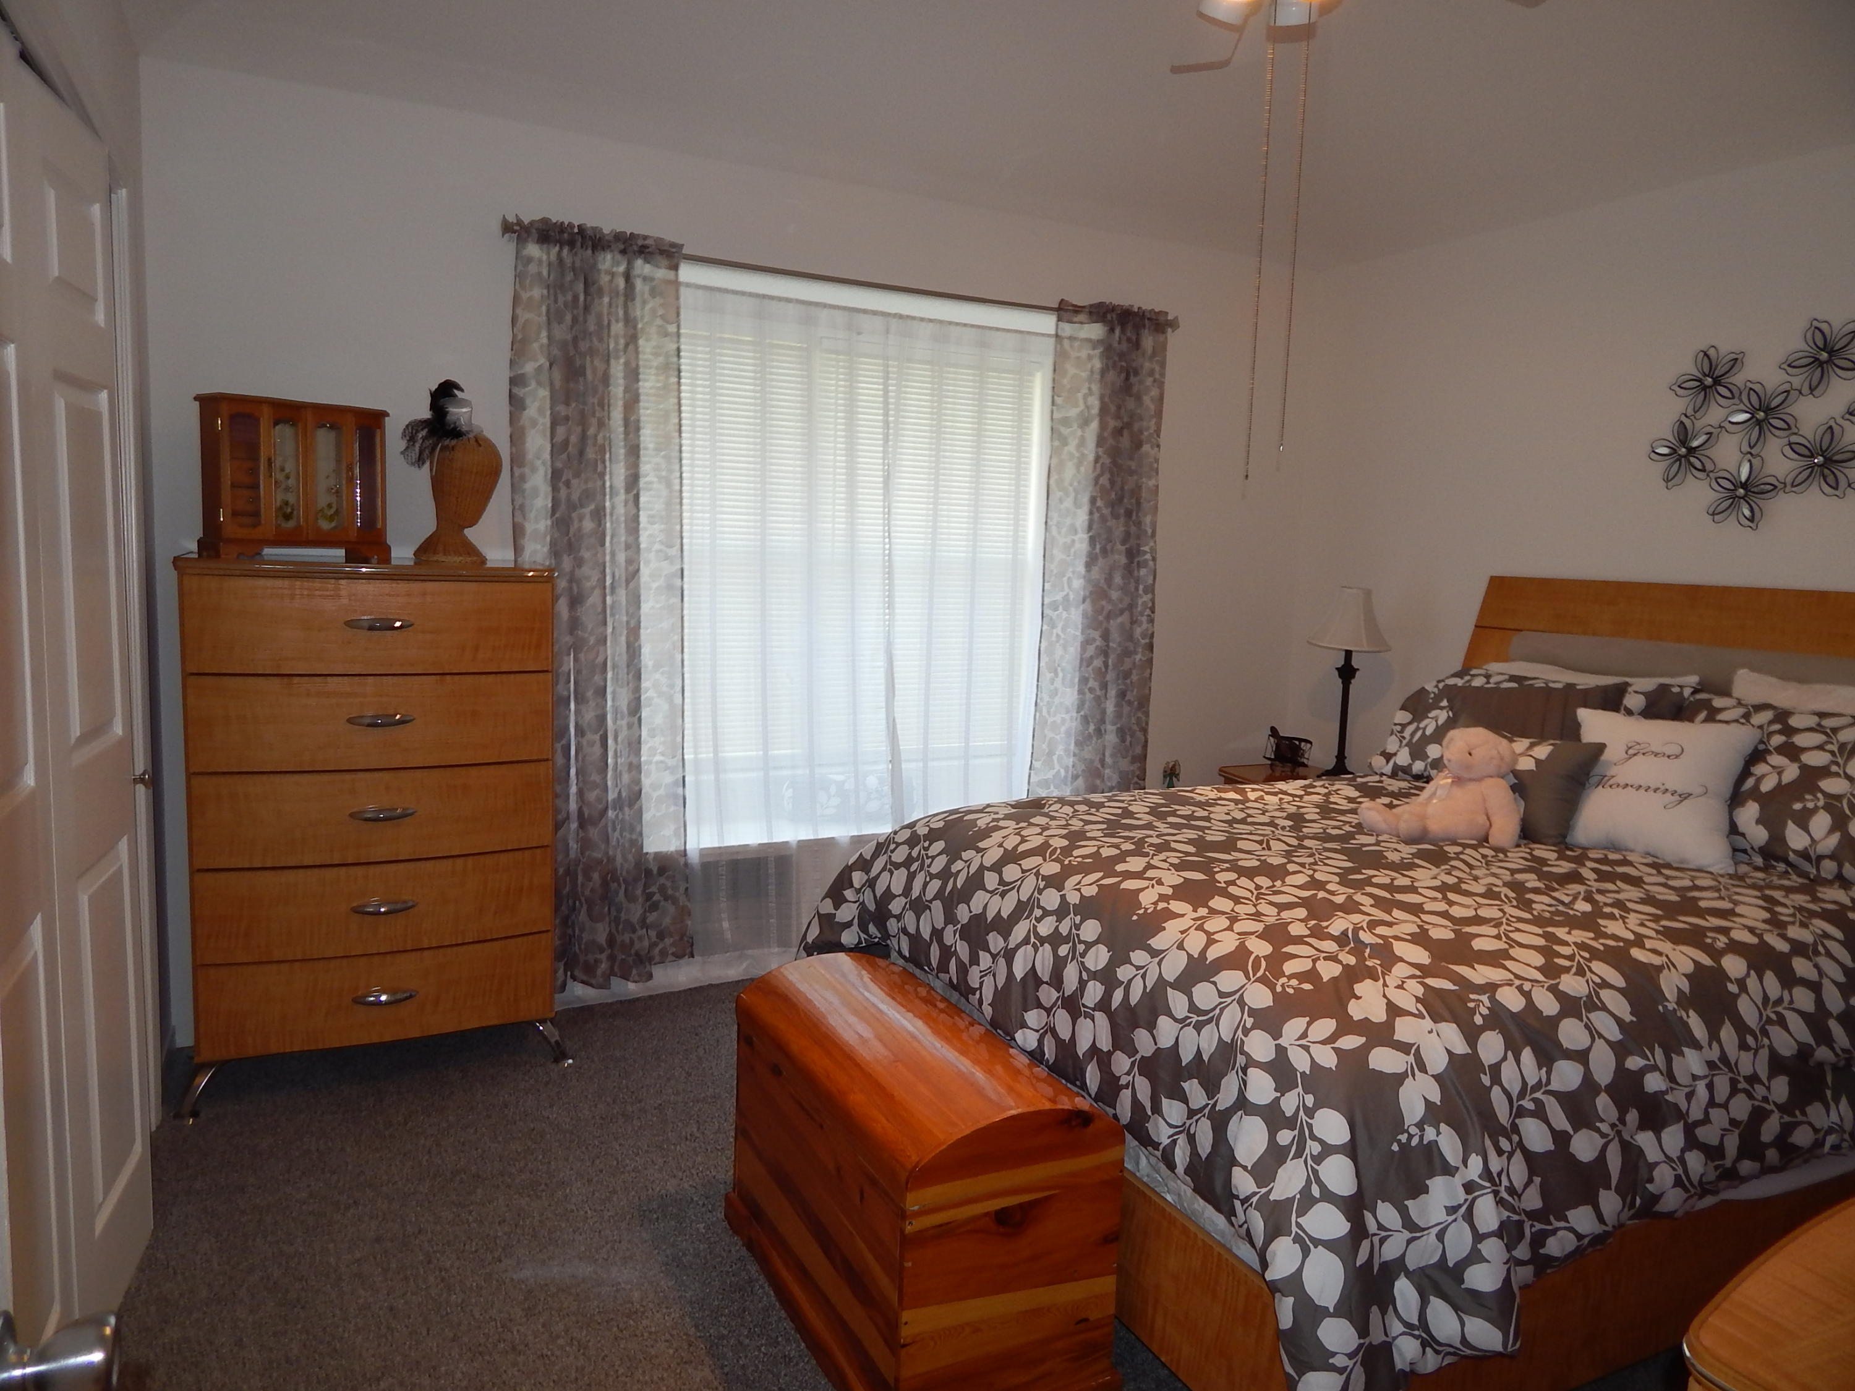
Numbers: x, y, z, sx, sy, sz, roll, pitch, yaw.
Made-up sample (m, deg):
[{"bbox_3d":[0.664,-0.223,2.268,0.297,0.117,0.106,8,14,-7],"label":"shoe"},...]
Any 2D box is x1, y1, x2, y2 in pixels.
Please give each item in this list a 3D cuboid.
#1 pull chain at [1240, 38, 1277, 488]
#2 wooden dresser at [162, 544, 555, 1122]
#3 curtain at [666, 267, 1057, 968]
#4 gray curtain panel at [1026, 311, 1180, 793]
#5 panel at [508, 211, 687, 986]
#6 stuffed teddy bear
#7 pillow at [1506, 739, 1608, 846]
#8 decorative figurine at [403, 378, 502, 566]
[{"bbox_3d":[0.499,-0.653,1.853,0.020,0.660,0.020,-1,7,-27],"label":"pull chain"},{"bbox_3d":[-1.381,0.304,3.103,0.830,1.280,0.440,-1,7,-27],"label":"wooden dresser"},{"bbox_3d":[-0.169,-0.167,3.908,1.380,2.110,0.070,-1,7,-27],"label":"curtain"},{"bbox_3d":[0.586,-0.244,4.241,0.480,2.140,0.100,-1,7,-27],"label":"gray curtain panel"},{"bbox_3d":[-0.910,-0.205,3.478,0.510,2.140,0.100,-1,7,-27],"label":"panel"},{"bbox_3d":[1.232,0.214,2.963,0.320,0.270,0.245,1,6,-6],"label":"stuffed teddy bear"},{"bbox_3d":[1.516,0.215,3.154,0.110,0.285,0.360,27,-6,-27],"label":"pillow"},{"bbox_3d":[-1.190,-0.559,3.091,0.230,0.455,0.180,1,6,-7],"label":"decorative figurine"}]

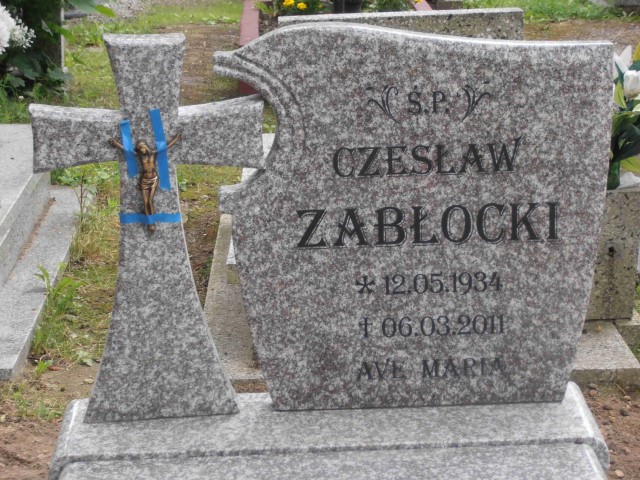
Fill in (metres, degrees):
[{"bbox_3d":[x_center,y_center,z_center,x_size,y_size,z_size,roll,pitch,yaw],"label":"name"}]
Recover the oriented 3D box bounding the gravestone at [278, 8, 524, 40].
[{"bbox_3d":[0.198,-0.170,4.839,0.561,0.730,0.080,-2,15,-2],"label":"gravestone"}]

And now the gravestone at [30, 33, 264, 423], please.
[{"bbox_3d":[-0.281,-0.021,3.475,0.387,0.649,0.085,-2,15,-2],"label":"gravestone"}]

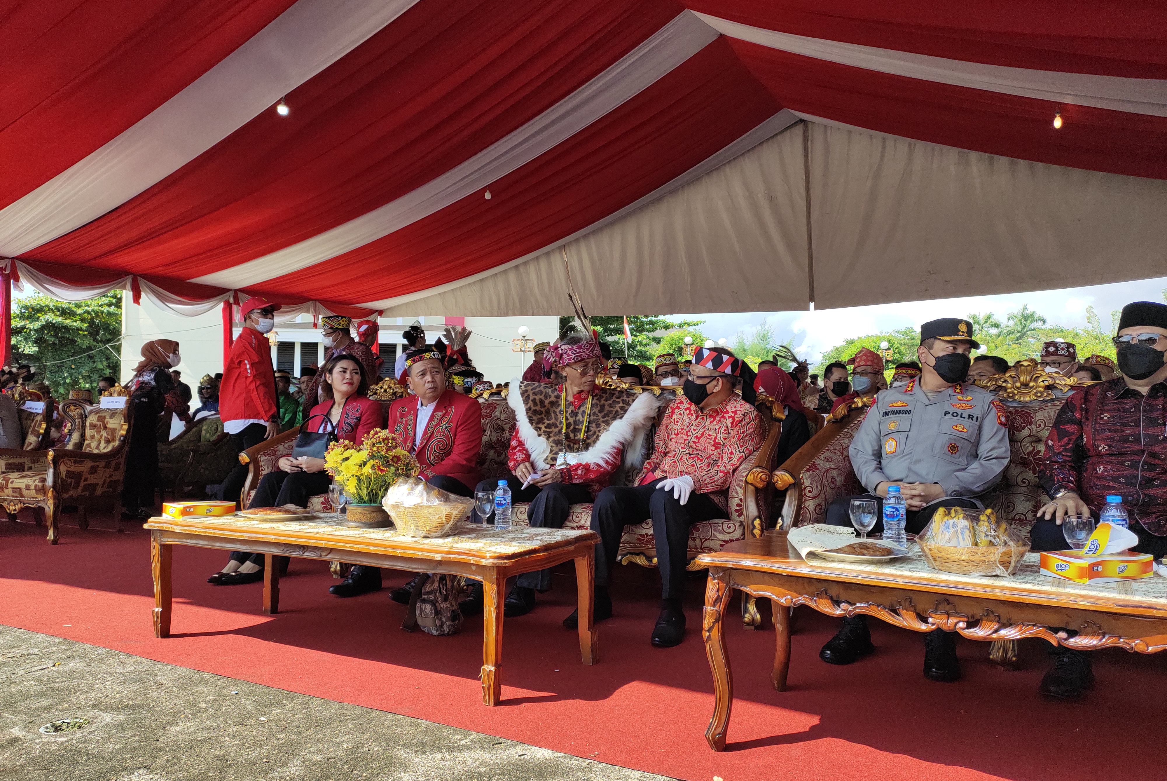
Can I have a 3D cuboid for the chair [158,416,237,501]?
[{"bbox_3d":[-3.957,0.637,8.779,0.760,1.030,0.800,-1,-3,31],"label":"chair"}]

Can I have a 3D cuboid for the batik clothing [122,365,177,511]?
[{"bbox_3d":[-3.814,0.419,7.679,0.420,1.270,0.430,1,-2,-18],"label":"batik clothing"}]

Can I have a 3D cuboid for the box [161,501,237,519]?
[{"bbox_3d":[-1.510,0.470,3.453,0.129,0.052,0.225,-1,-3,36],"label":"box"}]

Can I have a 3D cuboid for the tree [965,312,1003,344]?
[{"bbox_3d":[30.285,-1.297,66.098,3.600,9.200,3.600,0,-2,0],"label":"tree"}]

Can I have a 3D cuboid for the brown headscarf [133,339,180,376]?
[{"bbox_3d":[-3.755,-0.292,7.706,0.370,0.310,0.250,1,-2,-20],"label":"brown headscarf"}]

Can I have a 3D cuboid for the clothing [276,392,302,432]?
[{"bbox_3d":[-2.817,0.294,8.194,0.480,0.630,0.300,-1,-2,21],"label":"clothing"}]

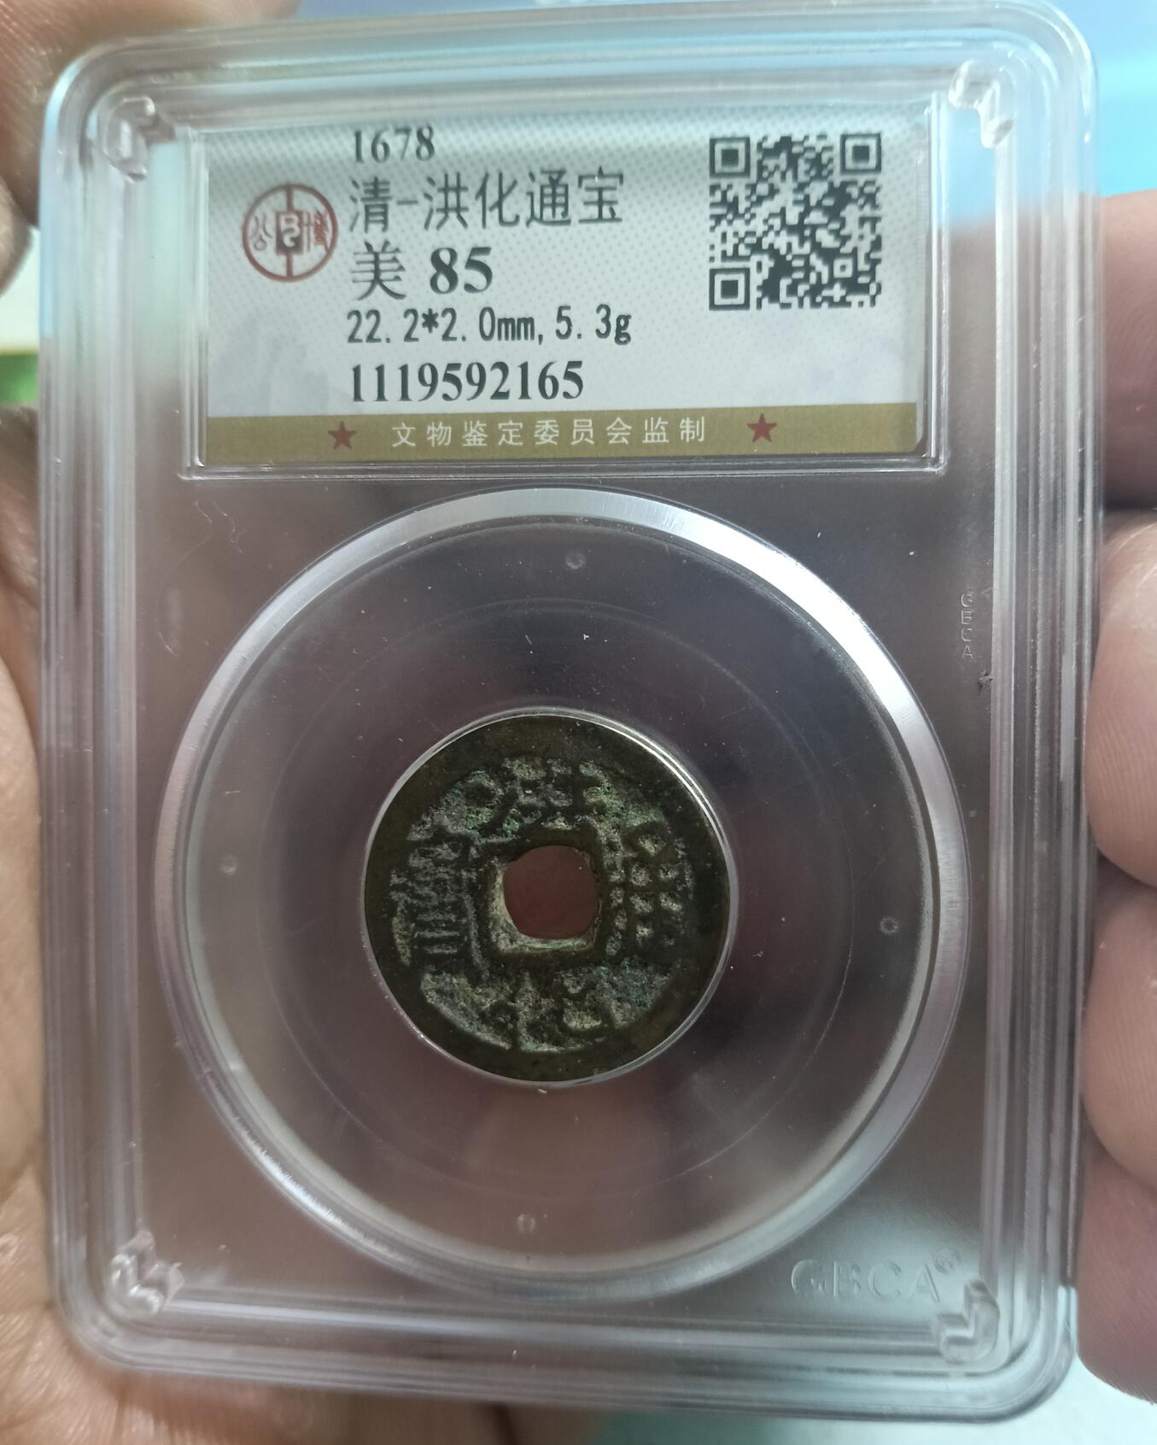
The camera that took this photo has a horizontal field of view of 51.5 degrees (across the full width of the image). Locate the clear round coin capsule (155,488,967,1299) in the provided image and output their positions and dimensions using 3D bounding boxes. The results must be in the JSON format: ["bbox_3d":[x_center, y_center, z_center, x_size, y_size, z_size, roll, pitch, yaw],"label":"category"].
[{"bbox_3d":[-0.001,0.010,0.074,0.048,0.048,0.006,0,2,6],"label":"clear round coin capsule"}]

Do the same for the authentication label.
[{"bbox_3d":[-0.001,-0.026,0.071,0.043,0.021,0.001,1,3,5],"label":"authentication label"}]

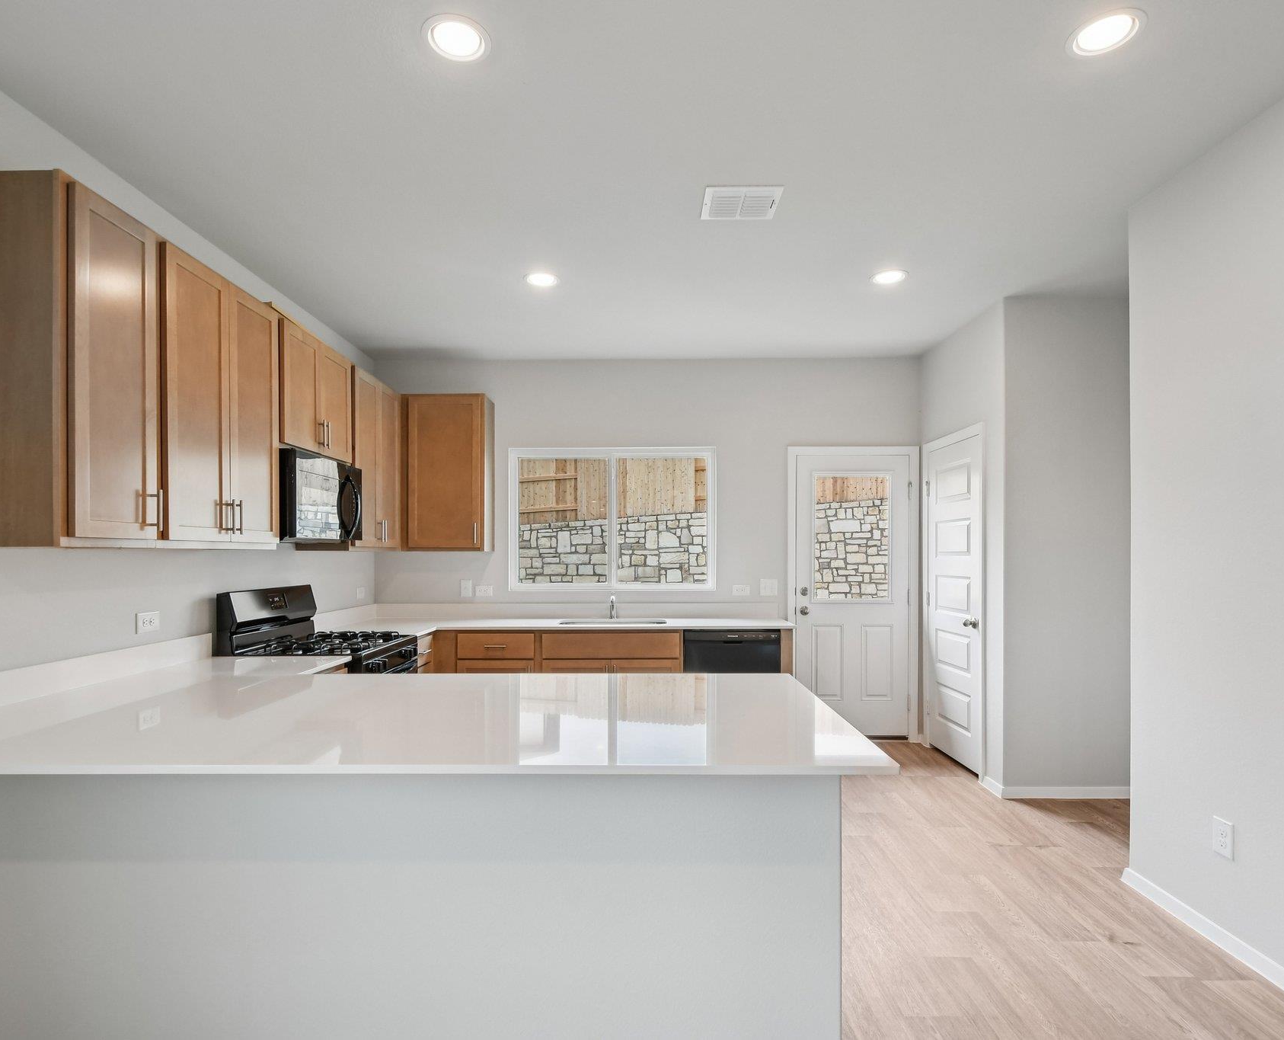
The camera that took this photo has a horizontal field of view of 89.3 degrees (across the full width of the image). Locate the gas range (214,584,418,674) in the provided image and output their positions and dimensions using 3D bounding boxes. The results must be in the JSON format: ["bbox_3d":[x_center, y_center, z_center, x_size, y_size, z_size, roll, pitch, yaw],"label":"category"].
[{"bbox_3d":[-1.615,0.948,3.355,0.690,1.185,0.757,0,-1,0],"label":"gas range"}]

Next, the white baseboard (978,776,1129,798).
[{"bbox_3d":[2.341,1.511,3.700,0.720,0.070,0.260,0,-2,0],"label":"white baseboard"}]

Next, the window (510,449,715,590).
[{"bbox_3d":[-0.211,0.002,4.735,1.500,1.030,0.100,0,-2,0],"label":"window"}]

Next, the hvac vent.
[{"bbox_3d":[0.402,-1.279,2.643,0.303,0.020,0.240,0,-2,0],"label":"hvac vent"}]

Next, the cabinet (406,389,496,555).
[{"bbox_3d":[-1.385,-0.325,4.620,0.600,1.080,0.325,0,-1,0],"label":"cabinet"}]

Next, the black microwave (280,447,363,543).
[{"bbox_3d":[-1.780,-0.100,3.355,0.390,0.420,0.757,0,-1,0],"label":"black microwave"}]

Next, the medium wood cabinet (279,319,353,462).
[{"bbox_3d":[-1.807,-0.620,3.355,0.325,0.605,0.755,0,-1,0],"label":"medium wood cabinet"}]

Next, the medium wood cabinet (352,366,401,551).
[{"bbox_3d":[-1.766,-0.340,4.020,0.330,1.070,0.730,0,-2,0],"label":"medium wood cabinet"}]

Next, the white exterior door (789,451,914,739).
[{"bbox_3d":[1.526,0.529,4.700,0.908,2.080,0.090,0,-2,0],"label":"white exterior door"}]

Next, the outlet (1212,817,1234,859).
[{"bbox_3d":[2.011,1.100,2.247,0.010,0.123,0.080,0,-1,0],"label":"outlet"}]

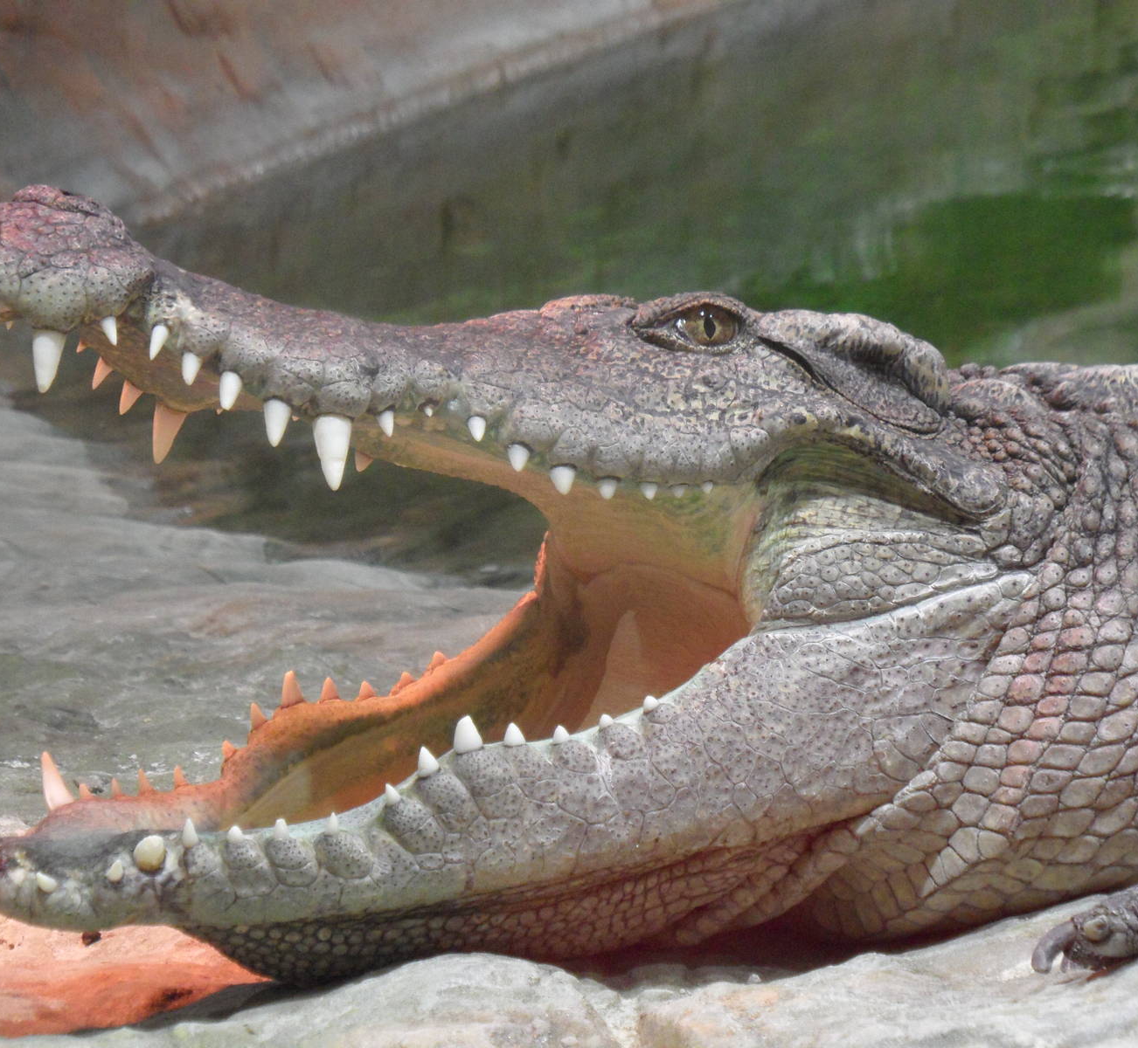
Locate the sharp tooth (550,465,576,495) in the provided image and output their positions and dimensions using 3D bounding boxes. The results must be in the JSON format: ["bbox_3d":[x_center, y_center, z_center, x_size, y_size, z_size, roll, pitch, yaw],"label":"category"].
[{"bbox_3d":[-0.003,-0.021,1.900,0.012,0.014,0.011,0,10,0],"label":"sharp tooth"}]

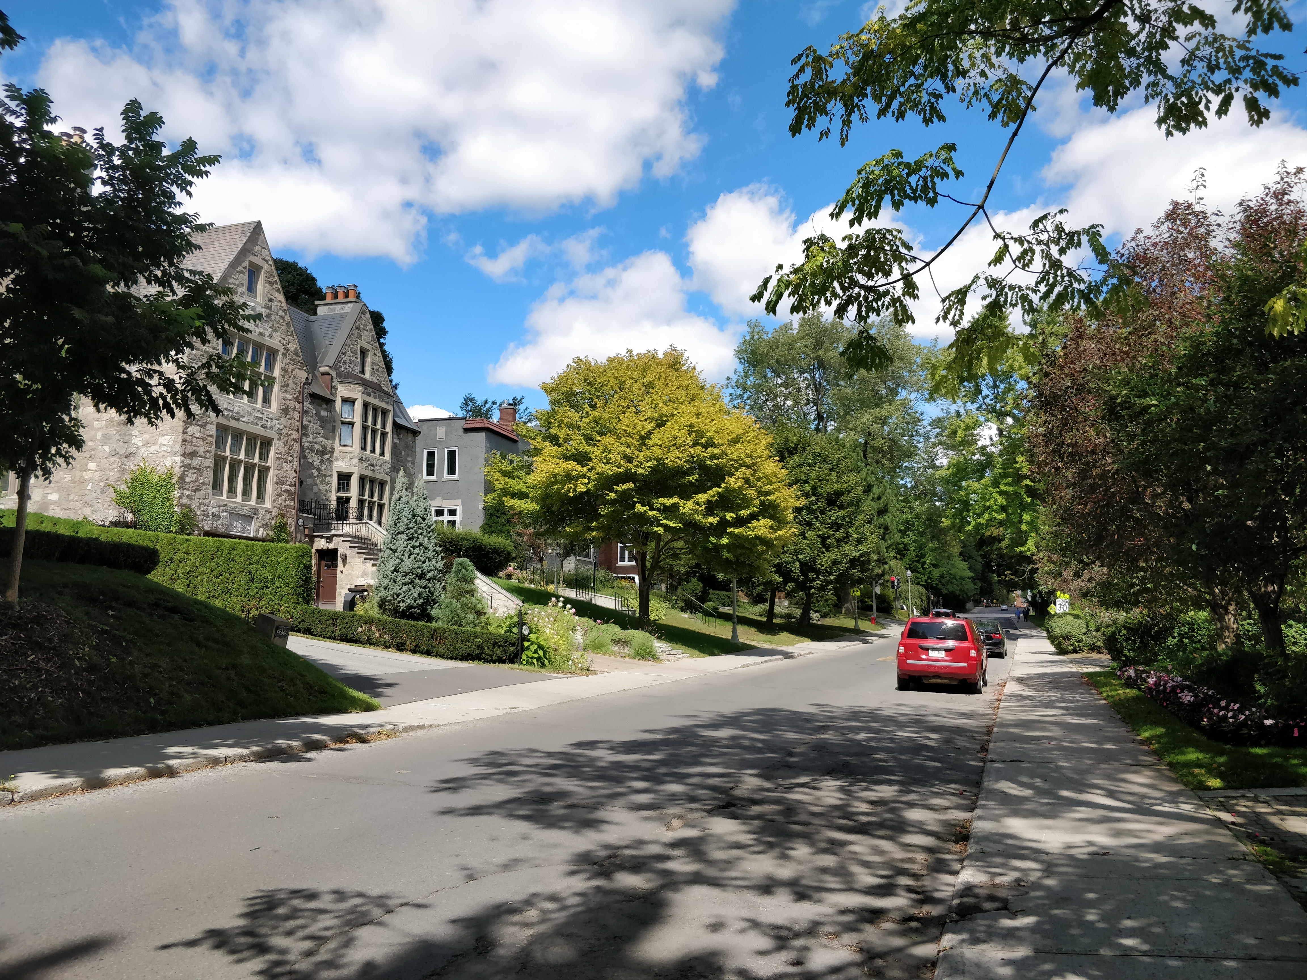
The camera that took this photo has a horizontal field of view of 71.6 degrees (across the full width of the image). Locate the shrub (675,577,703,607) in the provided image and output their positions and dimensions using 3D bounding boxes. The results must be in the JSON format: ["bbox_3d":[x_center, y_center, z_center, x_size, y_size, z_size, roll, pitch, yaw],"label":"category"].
[{"bbox_3d":[1.992,5.719,50.500,1.500,1.650,1.500,0,-7,0],"label":"shrub"}]

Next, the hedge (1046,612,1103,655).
[{"bbox_3d":[16.301,5.573,35.200,2.000,1.620,2.100,-3,-8,22],"label":"hedge"}]

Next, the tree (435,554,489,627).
[{"bbox_3d":[-5.746,3.172,27.200,1.550,2.400,1.550,0,-7,0],"label":"tree"}]

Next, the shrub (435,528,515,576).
[{"bbox_3d":[-6.424,2.202,32.300,1.900,1.750,2.600,-3,-8,22],"label":"shrub"}]

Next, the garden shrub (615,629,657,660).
[{"bbox_3d":[-0.572,4.924,28.932,1.300,0.940,1.150,-3,-9,22],"label":"garden shrub"}]

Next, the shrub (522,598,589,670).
[{"bbox_3d":[-2.610,3.800,23.866,1.750,1.860,1.600,-3,-9,22],"label":"shrub"}]

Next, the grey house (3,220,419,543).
[{"bbox_3d":[-15.866,-2.173,33.159,10.500,10.400,12.900,-3,-9,19],"label":"grey house"}]

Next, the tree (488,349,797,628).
[{"bbox_3d":[-0.432,-0.199,35.698,12.300,11.110,12.000,-3,-9,22],"label":"tree"}]

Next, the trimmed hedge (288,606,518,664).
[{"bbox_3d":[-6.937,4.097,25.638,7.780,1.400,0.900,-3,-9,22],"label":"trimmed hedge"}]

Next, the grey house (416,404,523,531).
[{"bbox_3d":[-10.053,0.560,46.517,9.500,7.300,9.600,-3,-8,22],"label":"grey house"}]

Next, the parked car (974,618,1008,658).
[{"bbox_3d":[12.607,5.672,34.858,1.780,1.460,4.550,-3,-8,22],"label":"parked car"}]

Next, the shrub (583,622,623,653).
[{"bbox_3d":[-1.618,4.787,29.300,1.200,1.000,1.250,-3,-8,22],"label":"shrub"}]

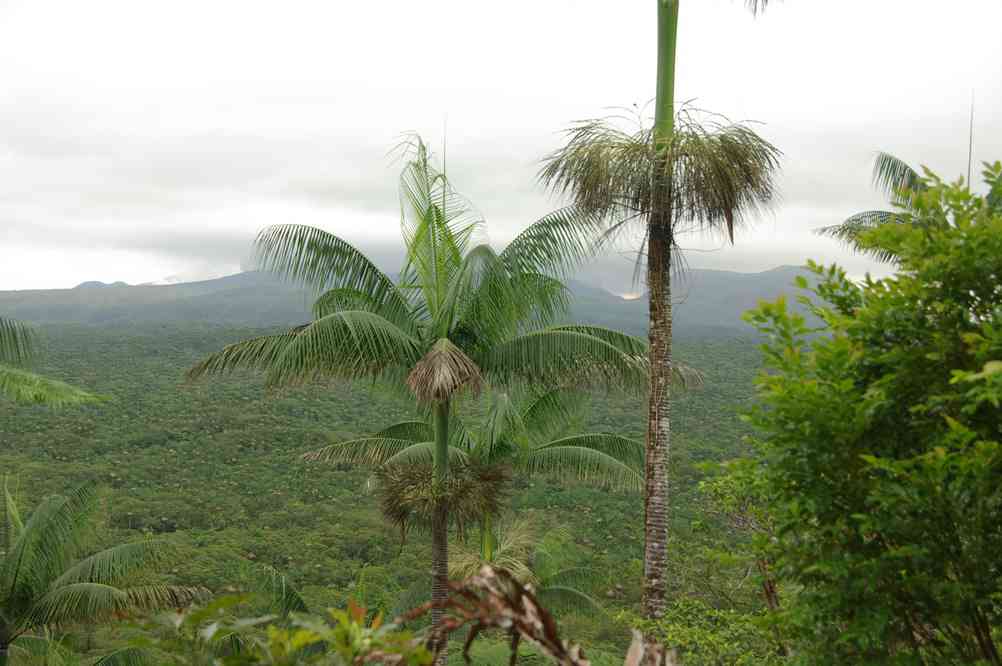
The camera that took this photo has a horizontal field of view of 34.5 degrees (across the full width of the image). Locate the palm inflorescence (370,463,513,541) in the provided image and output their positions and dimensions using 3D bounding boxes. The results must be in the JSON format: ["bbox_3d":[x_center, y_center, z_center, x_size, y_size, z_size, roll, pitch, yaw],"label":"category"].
[{"bbox_3d":[-0.707,2.040,19.500,1.640,0.980,1.550,0,1,0],"label":"palm inflorescence"}]

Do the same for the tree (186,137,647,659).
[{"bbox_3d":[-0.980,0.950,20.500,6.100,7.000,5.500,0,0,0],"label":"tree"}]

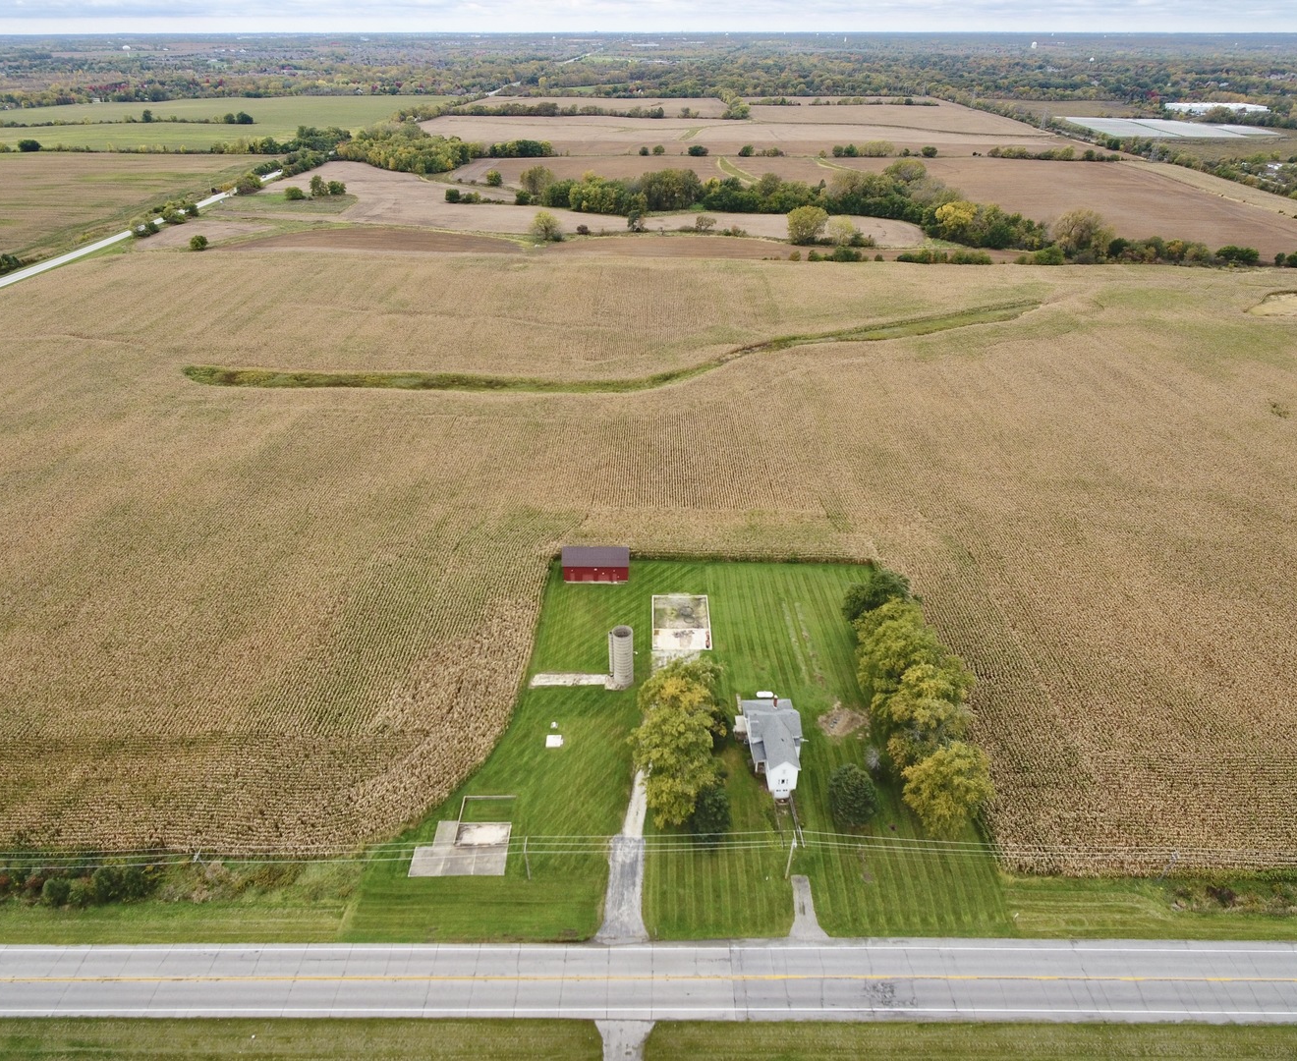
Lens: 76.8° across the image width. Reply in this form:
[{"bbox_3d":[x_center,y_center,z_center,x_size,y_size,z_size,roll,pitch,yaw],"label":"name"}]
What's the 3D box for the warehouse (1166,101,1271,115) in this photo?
[{"bbox_3d":[846.000,-628.280,1218.340,110.000,10.500,82.000,0,32,0],"label":"warehouse"}]

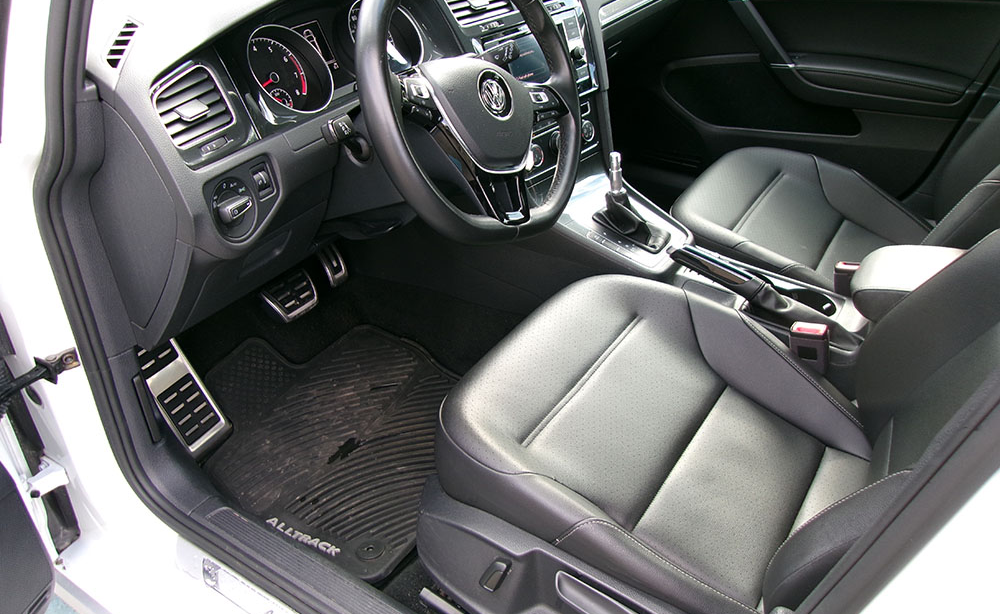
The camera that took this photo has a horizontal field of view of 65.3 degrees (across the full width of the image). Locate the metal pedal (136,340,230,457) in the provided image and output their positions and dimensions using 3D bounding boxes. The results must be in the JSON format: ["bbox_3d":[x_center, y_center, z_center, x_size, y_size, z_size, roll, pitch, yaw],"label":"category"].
[{"bbox_3d":[-0.575,0.157,1.383,0.045,0.235,0.083,-13,21,40],"label":"metal pedal"}]

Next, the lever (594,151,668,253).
[{"bbox_3d":[0.221,-0.186,1.328,0.118,0.153,0.078,18,38,31],"label":"lever"}]

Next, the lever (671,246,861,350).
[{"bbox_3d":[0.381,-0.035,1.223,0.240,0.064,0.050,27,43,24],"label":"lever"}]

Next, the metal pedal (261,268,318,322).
[{"bbox_3d":[-0.403,-0.027,1.490,0.030,0.085,0.100,-16,17,45],"label":"metal pedal"}]

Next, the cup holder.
[{"bbox_3d":[0.503,0.007,1.280,0.082,0.058,0.080,18,38,31],"label":"cup holder"}]

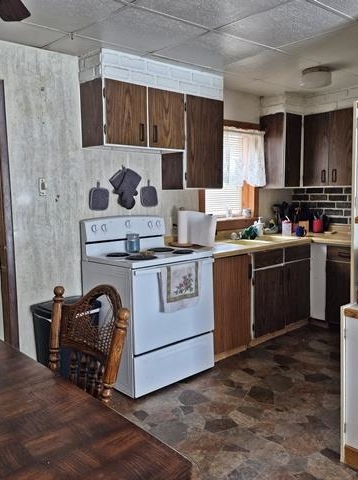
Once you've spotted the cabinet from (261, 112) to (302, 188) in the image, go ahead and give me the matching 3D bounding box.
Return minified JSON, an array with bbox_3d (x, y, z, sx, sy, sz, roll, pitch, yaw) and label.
[{"bbox_3d":[1.099,-0.932,4.540,0.320,0.756,0.309,-6,9,-40],"label":"cabinet"}]

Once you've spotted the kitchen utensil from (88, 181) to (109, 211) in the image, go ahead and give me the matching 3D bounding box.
[{"bbox_3d":[-0.639,-0.346,3.332,0.181,0.221,0.018,-7,9,-41],"label":"kitchen utensil"}]

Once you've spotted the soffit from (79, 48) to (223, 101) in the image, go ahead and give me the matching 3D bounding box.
[{"bbox_3d":[-0.172,-1.287,3.444,1.223,0.198,0.307,-7,9,-41],"label":"soffit"}]

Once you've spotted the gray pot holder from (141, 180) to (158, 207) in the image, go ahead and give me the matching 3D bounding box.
[{"bbox_3d":[-0.246,-0.387,3.584,0.180,0.225,0.022,-7,9,-42],"label":"gray pot holder"}]

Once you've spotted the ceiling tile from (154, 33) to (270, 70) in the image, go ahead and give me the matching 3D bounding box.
[{"bbox_3d":[0.236,-1.336,3.007,0.618,0.022,0.600,-6,9,-40],"label":"ceiling tile"}]

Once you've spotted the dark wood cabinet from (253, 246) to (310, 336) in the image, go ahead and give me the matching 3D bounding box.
[{"bbox_3d":[0.791,0.435,4.253,0.945,0.805,0.606,-7,9,-41],"label":"dark wood cabinet"}]

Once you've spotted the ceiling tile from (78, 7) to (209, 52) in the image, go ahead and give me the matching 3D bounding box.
[{"bbox_3d":[-0.235,-1.294,2.623,0.610,0.020,0.590,-7,9,-41],"label":"ceiling tile"}]

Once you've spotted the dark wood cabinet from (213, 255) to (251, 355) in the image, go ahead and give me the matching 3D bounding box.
[{"bbox_3d":[0.239,0.509,3.774,0.515,0.825,0.606,-7,9,-41],"label":"dark wood cabinet"}]

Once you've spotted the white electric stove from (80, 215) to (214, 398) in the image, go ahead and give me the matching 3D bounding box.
[{"bbox_3d":[-0.227,0.427,3.266,0.754,1.199,0.690,-6,9,-40],"label":"white electric stove"}]

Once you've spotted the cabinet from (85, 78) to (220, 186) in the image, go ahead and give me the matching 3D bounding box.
[{"bbox_3d":[-0.161,-0.789,3.456,1.206,0.772,0.312,-6,9,-40],"label":"cabinet"}]

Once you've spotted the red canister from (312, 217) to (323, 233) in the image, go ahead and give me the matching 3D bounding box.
[{"bbox_3d":[1.530,-0.159,4.675,0.115,0.157,0.115,-7,9,-42],"label":"red canister"}]

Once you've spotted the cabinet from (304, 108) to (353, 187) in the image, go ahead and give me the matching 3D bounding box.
[{"bbox_3d":[1.649,-0.937,4.474,0.310,0.770,0.610,-7,9,-41],"label":"cabinet"}]

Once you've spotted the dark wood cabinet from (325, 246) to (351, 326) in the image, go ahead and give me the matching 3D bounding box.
[{"bbox_3d":[1.790,0.459,4.206,0.600,0.850,0.410,-6,9,-40],"label":"dark wood cabinet"}]

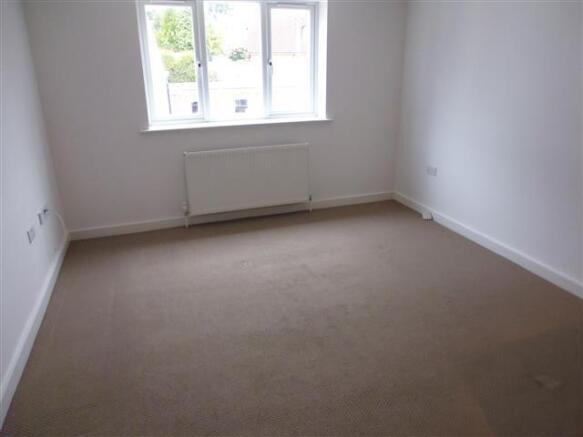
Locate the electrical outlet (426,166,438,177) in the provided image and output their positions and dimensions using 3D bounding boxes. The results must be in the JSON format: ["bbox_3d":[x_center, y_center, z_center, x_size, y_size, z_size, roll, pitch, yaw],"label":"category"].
[{"bbox_3d":[1.383,-0.462,3.998,0.020,0.086,0.146,-8,22,-18],"label":"electrical outlet"}]

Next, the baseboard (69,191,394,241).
[{"bbox_3d":[-0.405,-0.043,4.182,3.387,0.089,0.018,-8,22,-18],"label":"baseboard"}]

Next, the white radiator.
[{"bbox_3d":[-0.408,-0.400,3.994,1.221,0.610,0.100,-8,22,-18],"label":"white radiator"}]

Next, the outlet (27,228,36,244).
[{"bbox_3d":[-1.634,0.107,2.560,0.020,0.086,0.146,-8,22,-18],"label":"outlet"}]

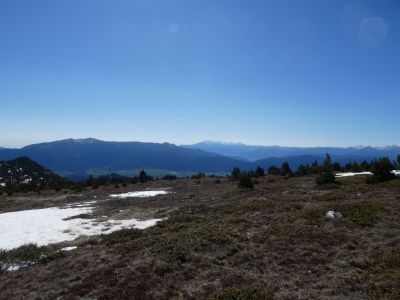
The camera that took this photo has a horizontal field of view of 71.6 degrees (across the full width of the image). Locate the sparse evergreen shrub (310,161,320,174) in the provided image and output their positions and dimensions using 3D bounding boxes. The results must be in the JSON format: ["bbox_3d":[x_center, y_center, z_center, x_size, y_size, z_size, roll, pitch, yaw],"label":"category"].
[{"bbox_3d":[16.661,2.560,40.000,1.300,1.950,1.230,0,0,0],"label":"sparse evergreen shrub"}]

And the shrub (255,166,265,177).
[{"bbox_3d":[7.406,2.667,34.000,1.080,1.290,1.030,0,0,0],"label":"shrub"}]

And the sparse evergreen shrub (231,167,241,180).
[{"bbox_3d":[3.660,2.398,28.000,0.960,1.260,0.910,0,0,0],"label":"sparse evergreen shrub"}]

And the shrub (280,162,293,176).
[{"bbox_3d":[11.262,2.519,36.000,1.360,1.790,1.290,0,0,0],"label":"shrub"}]

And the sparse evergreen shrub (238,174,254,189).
[{"bbox_3d":[3.179,2.175,19.000,1.040,0.920,0.990,0,0,0],"label":"sparse evergreen shrub"}]

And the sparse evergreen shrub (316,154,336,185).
[{"bbox_3d":[10.016,1.527,22.000,1.550,2.420,1.470,0,0,0],"label":"sparse evergreen shrub"}]

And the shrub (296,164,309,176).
[{"bbox_3d":[13.242,2.661,36.000,1.430,1.560,1.360,0,0,0],"label":"shrub"}]

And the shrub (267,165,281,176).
[{"bbox_3d":[9.639,2.694,36.000,1.750,1.360,1.660,0,0,0],"label":"shrub"}]

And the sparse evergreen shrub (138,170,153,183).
[{"bbox_3d":[-7.108,3.440,36.000,1.620,1.560,1.540,0,0,0],"label":"sparse evergreen shrub"}]

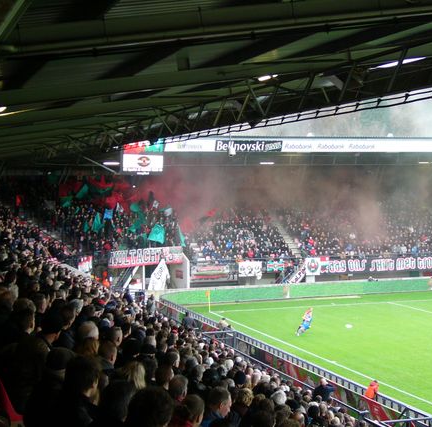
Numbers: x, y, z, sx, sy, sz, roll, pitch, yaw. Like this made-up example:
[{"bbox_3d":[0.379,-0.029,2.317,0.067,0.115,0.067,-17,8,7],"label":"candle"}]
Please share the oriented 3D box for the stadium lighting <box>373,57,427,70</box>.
[{"bbox_3d":[4.805,-3.949,26.000,0.300,0.200,2.400,-1,2,-21],"label":"stadium lighting"}]

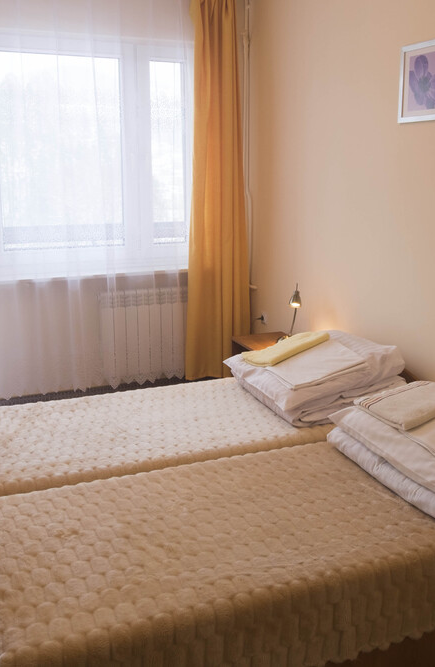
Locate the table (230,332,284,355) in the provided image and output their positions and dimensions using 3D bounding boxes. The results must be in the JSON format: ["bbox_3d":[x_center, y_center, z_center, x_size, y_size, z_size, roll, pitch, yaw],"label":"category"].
[{"bbox_3d":[0.332,0.301,4.113,0.360,0.490,0.440,-6,15,-23],"label":"table"}]

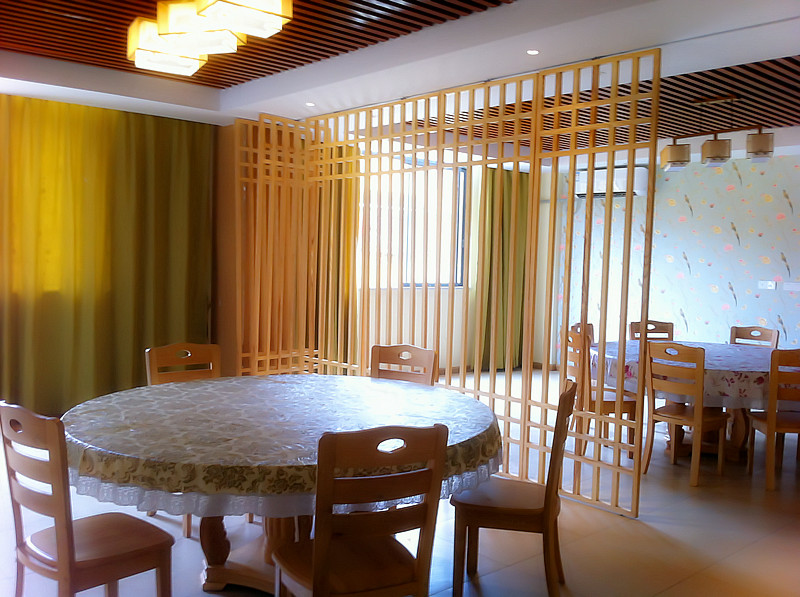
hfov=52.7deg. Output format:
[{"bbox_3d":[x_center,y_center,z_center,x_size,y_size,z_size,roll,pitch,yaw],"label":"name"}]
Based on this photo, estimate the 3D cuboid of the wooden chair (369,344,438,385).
[{"bbox_3d":[-0.093,0.750,4.511,0.444,0.933,0.474,3,4,30],"label":"wooden chair"}]

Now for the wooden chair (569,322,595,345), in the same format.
[{"bbox_3d":[1.635,0.678,6.414,0.474,0.933,0.444,4,4,35],"label":"wooden chair"}]

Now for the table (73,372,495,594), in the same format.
[{"bbox_3d":[-0.504,0.874,3.535,1.834,0.784,1.834,1,3,0],"label":"table"}]

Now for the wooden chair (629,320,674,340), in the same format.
[{"bbox_3d":[2.236,0.666,6.861,0.444,0.933,0.474,1,4,-14],"label":"wooden chair"}]

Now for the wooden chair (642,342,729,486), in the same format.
[{"bbox_3d":[1.954,0.742,5.499,0.474,0.933,0.444,-2,5,-43],"label":"wooden chair"}]

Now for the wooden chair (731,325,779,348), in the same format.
[{"bbox_3d":[2.772,0.694,6.621,0.474,0.933,0.444,-1,4,-37],"label":"wooden chair"}]

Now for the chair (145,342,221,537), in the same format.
[{"bbox_3d":[-1.068,0.735,4.359,0.444,0.933,0.474,-2,5,-41],"label":"chair"}]

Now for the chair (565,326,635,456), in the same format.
[{"bbox_3d":[1.467,0.698,6.008,0.474,0.933,0.444,0,4,-16],"label":"chair"}]

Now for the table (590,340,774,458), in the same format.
[{"bbox_3d":[2.252,0.799,5.910,1.725,0.784,1.725,1,3,0],"label":"table"}]

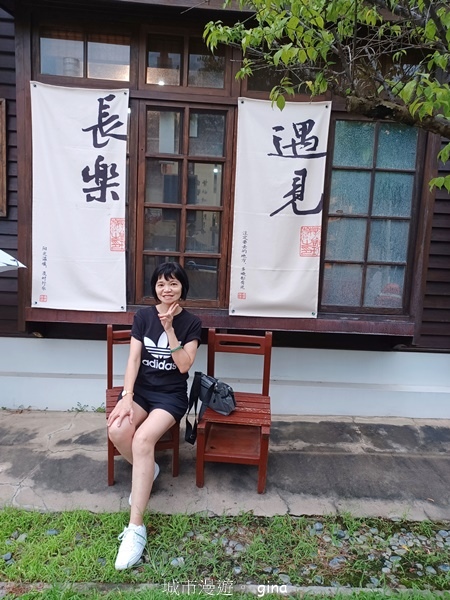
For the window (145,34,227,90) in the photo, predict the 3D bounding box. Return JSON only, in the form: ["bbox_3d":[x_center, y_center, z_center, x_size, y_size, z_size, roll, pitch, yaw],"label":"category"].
[{"bbox_3d":[-0.314,-1.900,3.459,0.635,0.378,0.060,2,6,-2],"label":"window"}]

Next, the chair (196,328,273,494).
[{"bbox_3d":[0.074,0.663,2.730,0.407,0.875,0.460,3,9,5],"label":"chair"}]

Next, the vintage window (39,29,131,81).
[{"bbox_3d":[-1.108,-1.938,3.427,0.699,0.323,0.060,2,6,-2],"label":"vintage window"}]

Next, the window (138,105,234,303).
[{"bbox_3d":[-0.340,-0.771,3.579,0.730,1.592,0.060,2,6,-2],"label":"window"}]

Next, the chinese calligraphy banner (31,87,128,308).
[{"bbox_3d":[-1.172,-0.800,3.476,0.748,1.752,0.030,2,6,-2],"label":"chinese calligraphy banner"}]

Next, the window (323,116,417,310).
[{"bbox_3d":[1.204,-0.679,3.643,0.690,1.547,0.060,2,6,-2],"label":"window"}]

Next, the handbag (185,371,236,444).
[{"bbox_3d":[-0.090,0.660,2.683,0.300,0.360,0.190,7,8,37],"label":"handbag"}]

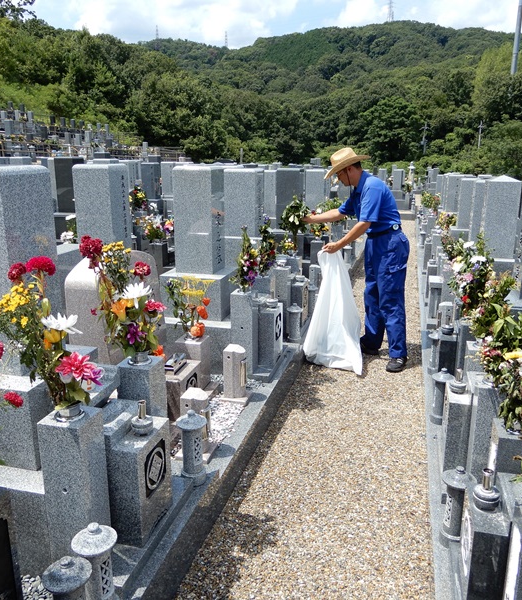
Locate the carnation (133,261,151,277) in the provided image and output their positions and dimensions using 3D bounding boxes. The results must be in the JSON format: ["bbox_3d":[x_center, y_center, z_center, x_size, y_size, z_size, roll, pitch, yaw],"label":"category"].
[{"bbox_3d":[-0.449,-0.119,2.104,0.060,0.052,0.060,0,13,0],"label":"carnation"}]

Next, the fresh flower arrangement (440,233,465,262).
[{"bbox_3d":[1.661,-0.454,4.790,0.234,0.251,0.234,4,15,14],"label":"fresh flower arrangement"}]

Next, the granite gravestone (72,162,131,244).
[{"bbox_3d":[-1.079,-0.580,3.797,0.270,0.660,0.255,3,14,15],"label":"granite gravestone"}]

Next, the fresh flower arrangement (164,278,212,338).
[{"bbox_3d":[-0.394,0.040,3.036,0.210,0.327,0.251,4,15,14],"label":"fresh flower arrangement"}]

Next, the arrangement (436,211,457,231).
[{"bbox_3d":[2.159,-0.926,6.460,0.239,0.225,0.239,4,15,14],"label":"arrangement"}]

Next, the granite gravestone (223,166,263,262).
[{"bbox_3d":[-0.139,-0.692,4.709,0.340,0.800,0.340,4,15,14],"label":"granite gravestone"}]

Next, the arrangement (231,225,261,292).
[{"bbox_3d":[-0.094,-0.255,3.489,0.178,0.416,0.198,4,14,15],"label":"arrangement"}]

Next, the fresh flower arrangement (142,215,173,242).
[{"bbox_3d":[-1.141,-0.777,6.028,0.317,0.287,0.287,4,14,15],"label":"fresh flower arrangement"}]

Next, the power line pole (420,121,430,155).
[{"bbox_3d":[29.625,-27.665,100.347,1.600,8.500,0.350,4,14,16],"label":"power line pole"}]

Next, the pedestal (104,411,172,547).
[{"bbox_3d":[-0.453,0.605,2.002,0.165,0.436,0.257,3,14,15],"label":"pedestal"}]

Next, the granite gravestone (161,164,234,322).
[{"bbox_3d":[-0.425,-0.424,3.945,0.444,1.040,0.446,4,14,15],"label":"granite gravestone"}]

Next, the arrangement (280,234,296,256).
[{"bbox_3d":[0.235,-0.484,4.928,0.134,0.178,0.139,4,14,15],"label":"arrangement"}]

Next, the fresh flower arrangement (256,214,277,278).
[{"bbox_3d":[0.046,-0.382,3.887,0.140,0.420,0.145,3,14,15],"label":"fresh flower arrangement"}]

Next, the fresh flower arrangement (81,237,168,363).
[{"bbox_3d":[-0.535,-0.002,2.158,0.307,0.465,0.277,4,14,15],"label":"fresh flower arrangement"}]

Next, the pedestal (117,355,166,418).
[{"bbox_3d":[-0.469,0.501,2.241,0.136,0.523,0.136,3,14,15],"label":"pedestal"}]

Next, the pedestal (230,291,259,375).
[{"bbox_3d":[-0.102,0.210,3.601,0.147,0.521,0.148,4,14,15],"label":"pedestal"}]

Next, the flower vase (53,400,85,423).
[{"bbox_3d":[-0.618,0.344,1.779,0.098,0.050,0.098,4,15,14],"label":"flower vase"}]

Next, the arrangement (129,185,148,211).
[{"bbox_3d":[-1.988,-1.663,9.000,0.277,0.396,0.277,4,14,15],"label":"arrangement"}]

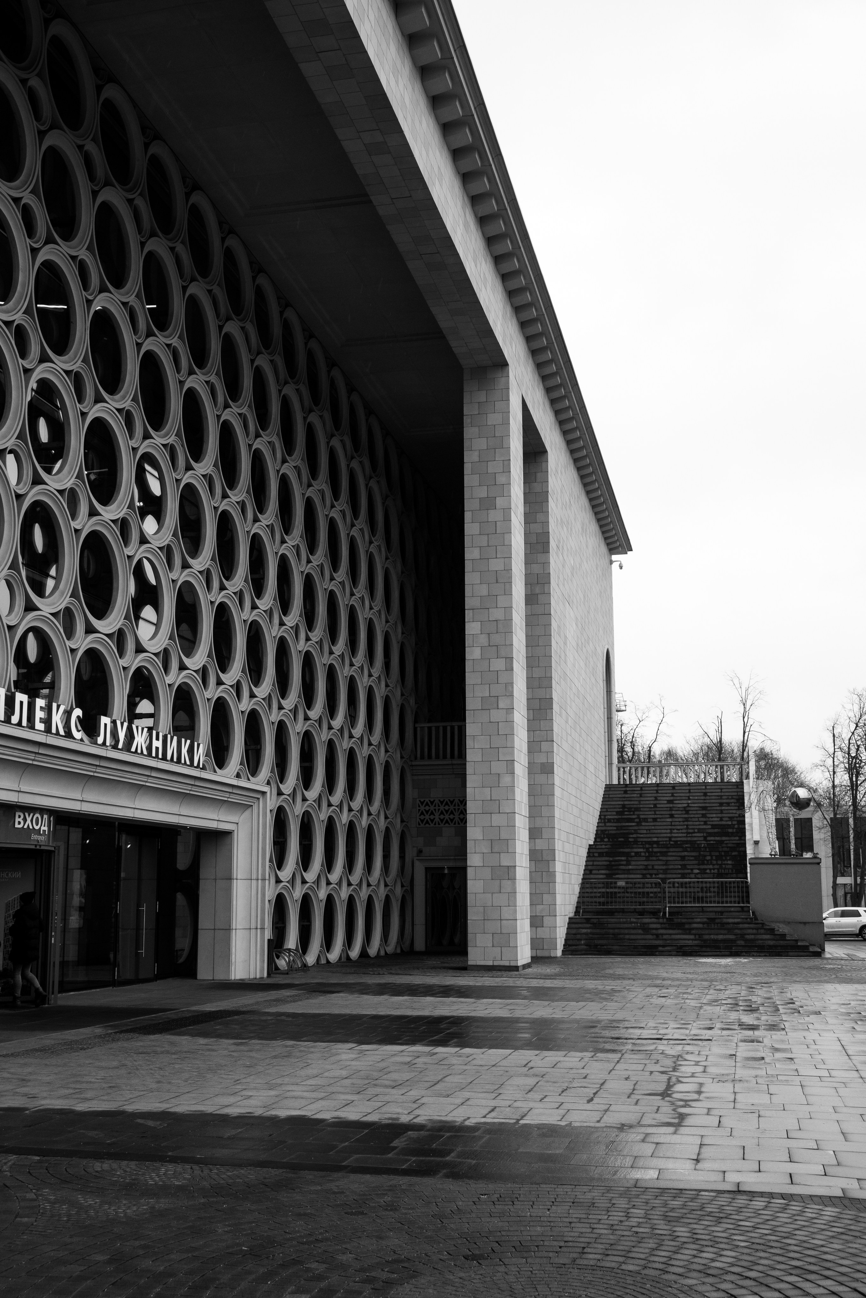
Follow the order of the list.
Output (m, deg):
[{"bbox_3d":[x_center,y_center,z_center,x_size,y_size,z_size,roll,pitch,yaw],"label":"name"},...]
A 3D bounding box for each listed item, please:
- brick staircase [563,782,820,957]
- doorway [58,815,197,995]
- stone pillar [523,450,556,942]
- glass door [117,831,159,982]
[{"bbox_3d":[8.671,6.864,45.384,7.123,5.989,13.926,-2,-11,13],"label":"brick staircase"},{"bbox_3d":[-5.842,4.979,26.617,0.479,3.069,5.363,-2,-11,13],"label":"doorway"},{"bbox_3d":[3.006,1.511,40.145,1.209,14.636,1.287,-2,-11,13],"label":"stone pillar"},{"bbox_3d":[-5.836,5.195,27.479,0.115,2.920,1.815,-2,-11,13],"label":"glass door"}]

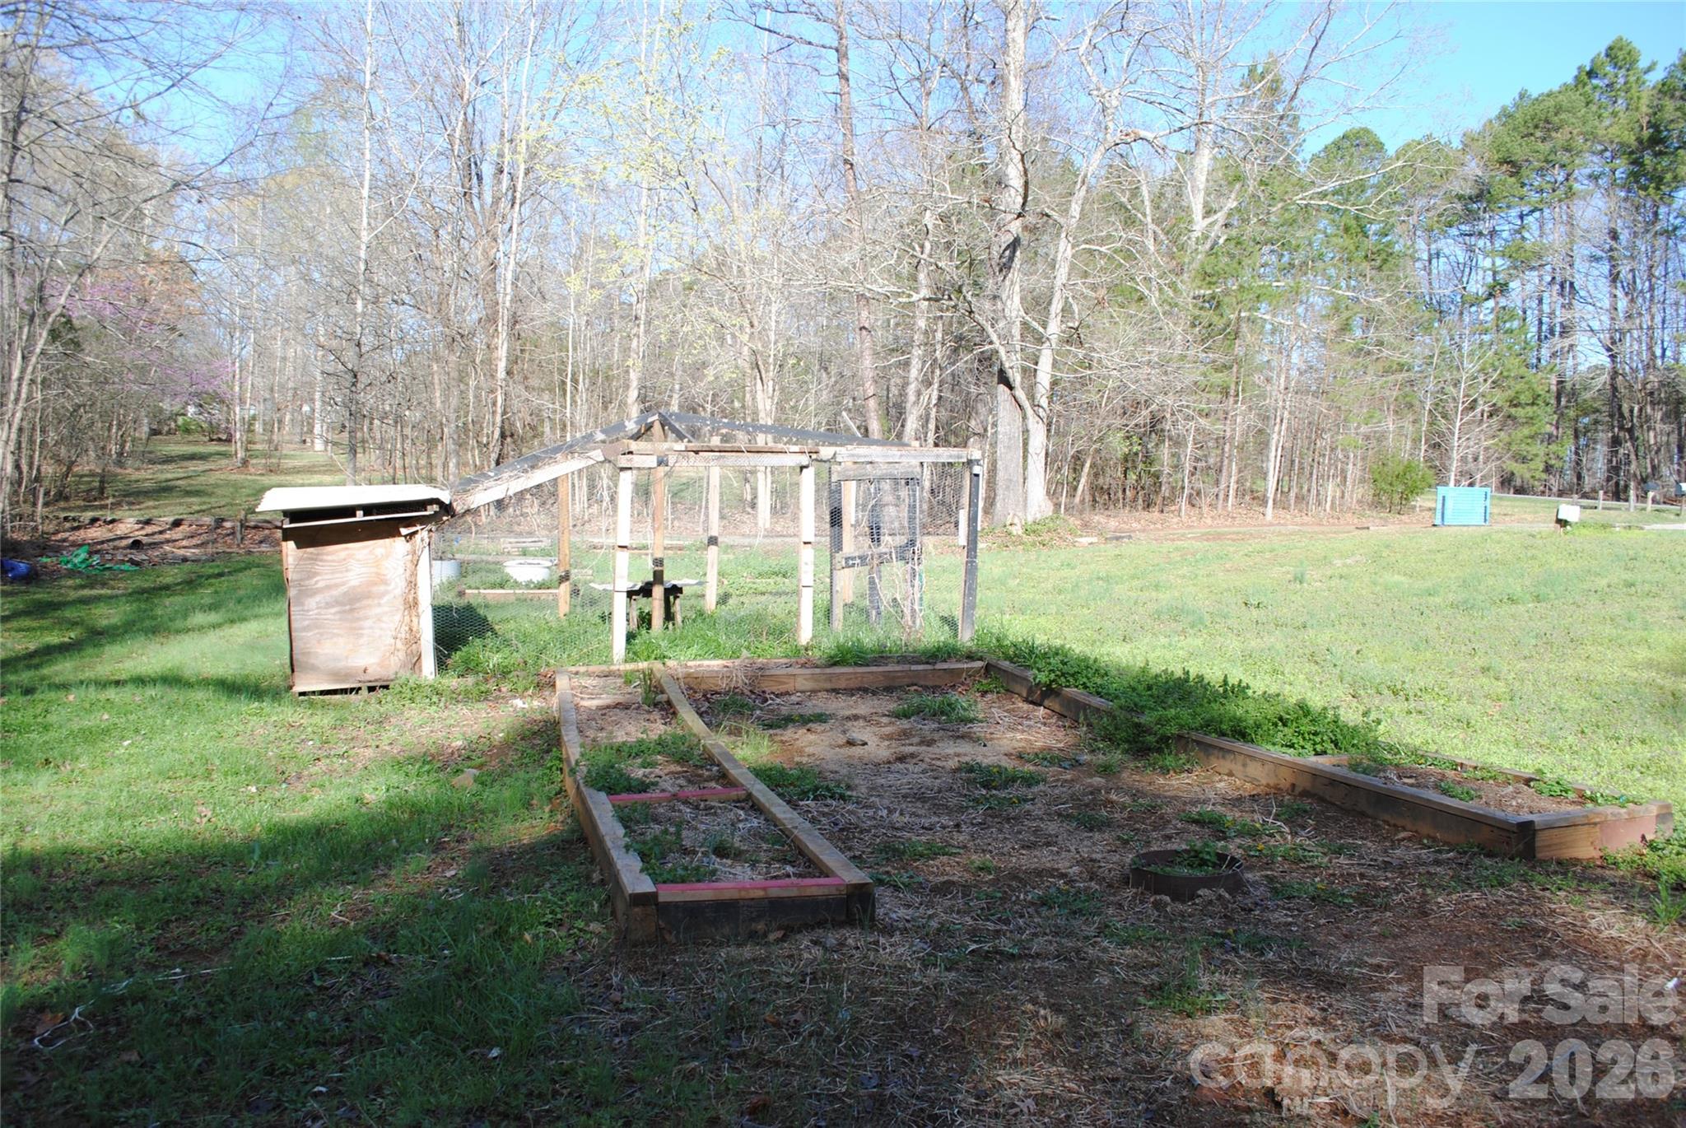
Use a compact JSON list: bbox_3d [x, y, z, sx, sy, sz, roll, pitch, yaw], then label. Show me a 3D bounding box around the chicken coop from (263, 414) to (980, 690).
[{"bbox_3d":[-1.856,-0.266,11.232,5.758,2.181,2.397,0,3,-16],"label":"chicken coop"}]

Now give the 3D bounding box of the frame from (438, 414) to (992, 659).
[{"bbox_3d":[-1.291,-0.295,11.433,4.561,2.127,2.317,0,3,-16],"label":"frame"}]

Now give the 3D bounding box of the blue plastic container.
[{"bbox_3d":[15.838,-1.470,32.408,1.400,1.000,0.900,3,4,25],"label":"blue plastic container"}]

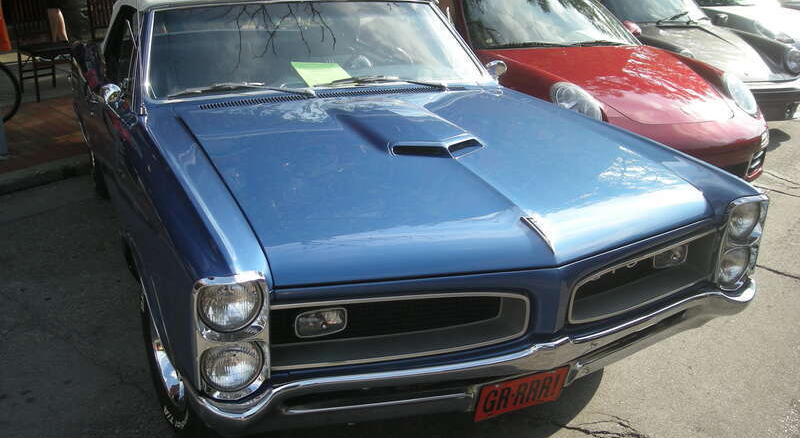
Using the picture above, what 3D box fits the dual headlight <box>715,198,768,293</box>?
[{"bbox_3d":[1.075,0.062,2.586,0.175,0.300,0.110,-8,19,-23],"label":"dual headlight"}]

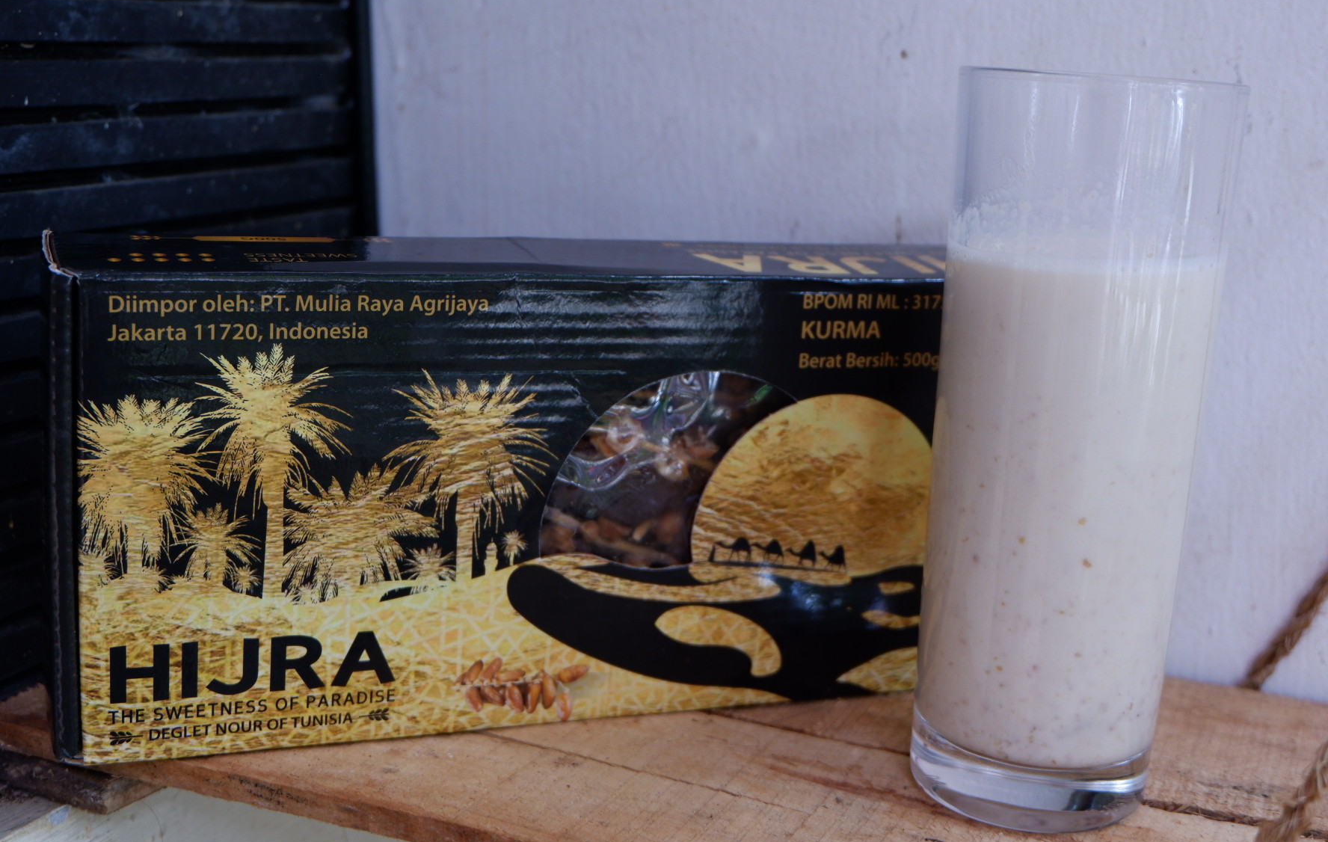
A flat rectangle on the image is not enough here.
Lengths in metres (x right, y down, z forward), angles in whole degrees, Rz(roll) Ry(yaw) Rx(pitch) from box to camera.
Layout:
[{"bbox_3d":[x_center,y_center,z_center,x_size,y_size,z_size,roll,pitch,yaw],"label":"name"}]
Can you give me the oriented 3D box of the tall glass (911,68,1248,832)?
[{"bbox_3d":[0.084,0.005,0.368,0.057,0.154,0.057,3,13,0],"label":"tall glass"}]

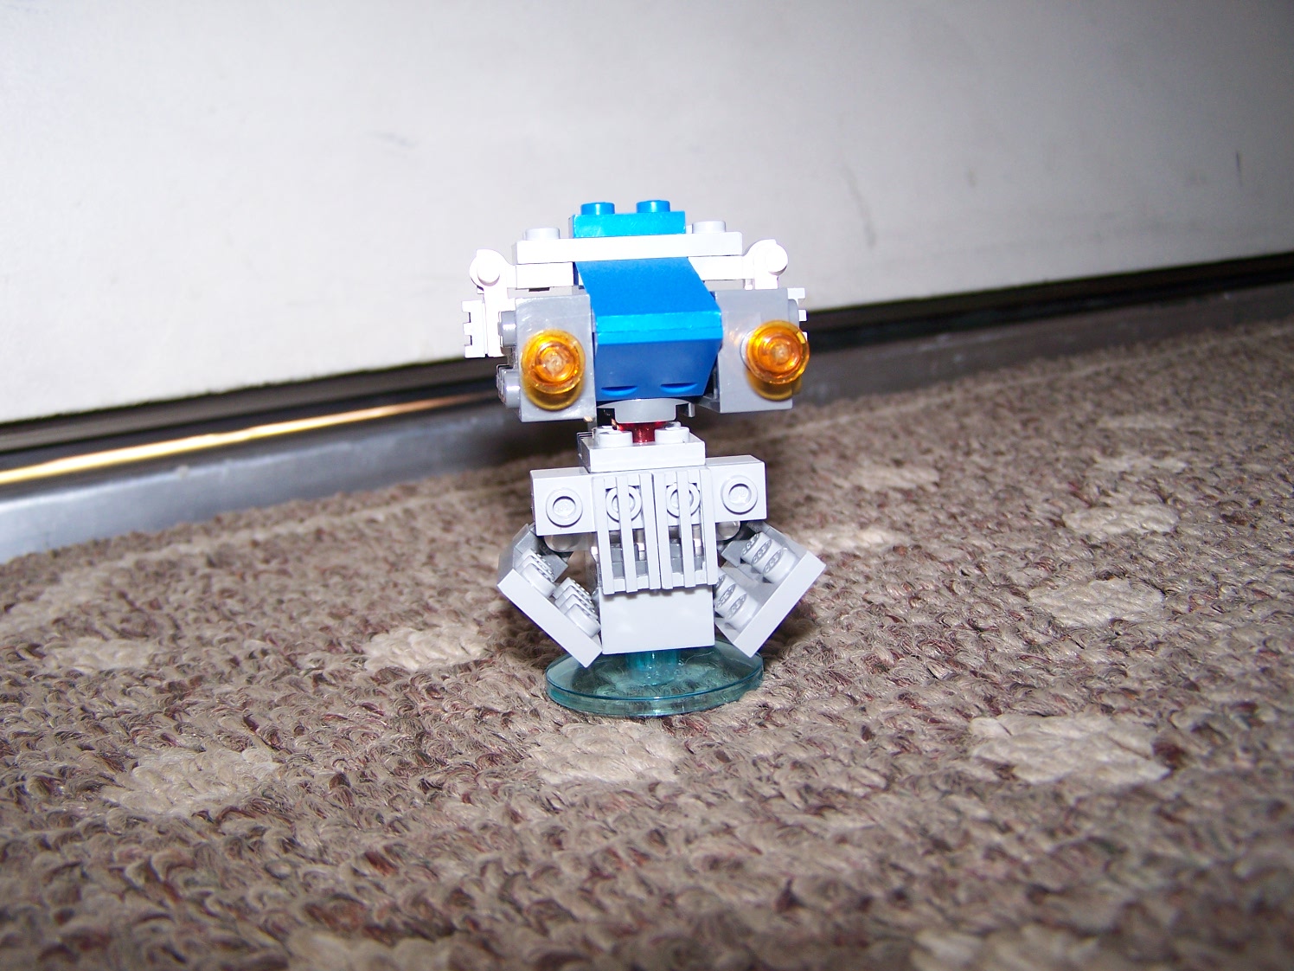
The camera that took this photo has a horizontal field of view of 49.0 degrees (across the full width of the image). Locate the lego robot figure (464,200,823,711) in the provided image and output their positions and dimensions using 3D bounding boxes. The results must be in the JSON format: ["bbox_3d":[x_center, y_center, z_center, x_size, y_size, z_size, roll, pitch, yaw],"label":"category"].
[{"bbox_3d":[0.000,-0.004,0.199,0.050,0.070,0.042,-4,8,-7],"label":"lego robot figure"}]

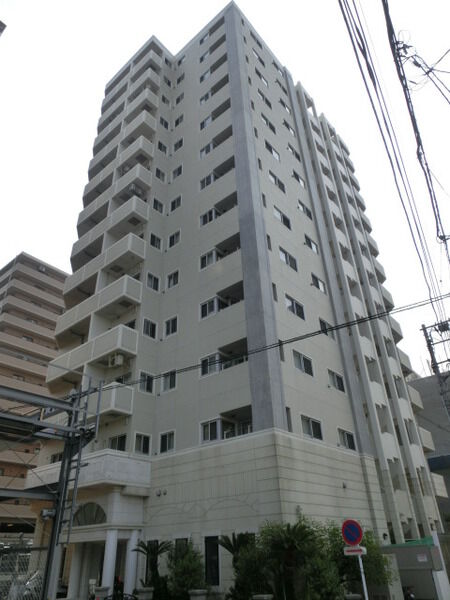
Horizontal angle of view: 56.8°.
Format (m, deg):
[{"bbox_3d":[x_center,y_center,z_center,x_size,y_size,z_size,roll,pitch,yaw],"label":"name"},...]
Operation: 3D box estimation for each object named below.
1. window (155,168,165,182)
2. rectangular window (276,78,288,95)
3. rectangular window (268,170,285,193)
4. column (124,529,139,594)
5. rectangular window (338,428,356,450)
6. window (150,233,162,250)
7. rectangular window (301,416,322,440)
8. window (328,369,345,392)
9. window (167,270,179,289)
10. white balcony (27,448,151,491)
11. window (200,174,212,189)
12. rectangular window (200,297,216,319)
[{"bbox_3d":[-4.327,-8.298,27.817,0.120,0.960,0.840,-26,-39,33],"label":"window"},{"bbox_3d":[4.700,-17.431,34.172,0.120,0.750,1.520,-26,-39,33],"label":"rectangular window"},{"bbox_3d":[3.116,-7.090,24.924,0.120,0.900,1.600,-27,-40,33],"label":"rectangular window"},{"bbox_3d":[-3.801,10.731,16.848,0.430,2.450,0.430,-26,-39,33],"label":"column"},{"bbox_3d":[5.681,6.496,19.333,0.120,0.823,1.415,-26,-40,32],"label":"rectangular window"},{"bbox_3d":[-4.051,-3.456,24.588,0.120,0.920,0.850,-27,-40,33],"label":"window"},{"bbox_3d":[3.660,5.394,17.495,0.120,0.880,1.620,-26,-39,33],"label":"rectangular window"},{"bbox_3d":[5.637,4.092,20.910,0.120,0.823,1.415,-26,-40,32],"label":"window"},{"bbox_3d":[-2.863,-1.098,22.858,0.900,0.950,0.120,-27,-40,33],"label":"window"},{"bbox_3d":[-6.740,8.611,20.006,6.840,1.310,2.400,-26,-39,33],"label":"white balcony"},{"bbox_3d":[-1.111,-7.202,25.424,0.970,0.880,0.120,-26,-39,33],"label":"window"},{"bbox_3d":[-0.782,0.416,20.359,1.080,0.900,0.120,-26,-39,33],"label":"rectangular window"}]

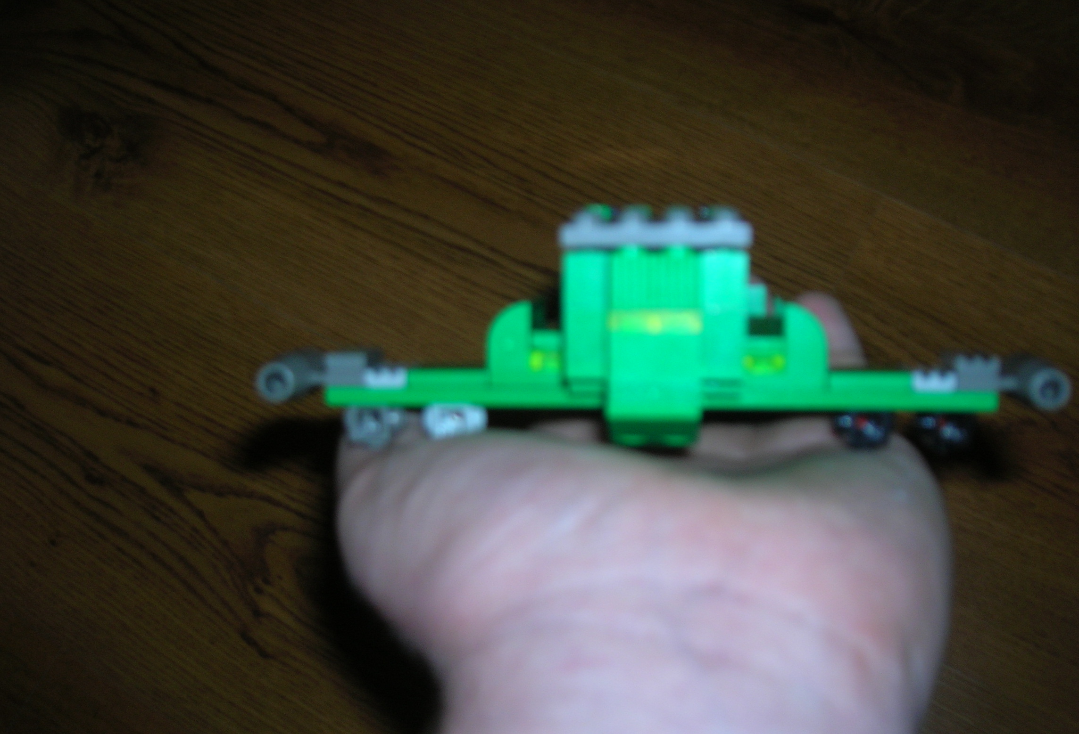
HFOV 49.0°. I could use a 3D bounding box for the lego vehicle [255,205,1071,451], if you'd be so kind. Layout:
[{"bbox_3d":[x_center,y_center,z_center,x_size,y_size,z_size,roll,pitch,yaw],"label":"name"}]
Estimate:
[{"bbox_3d":[0.023,-0.009,0.241,0.154,0.047,0.084,0,8,5],"label":"lego vehicle"}]

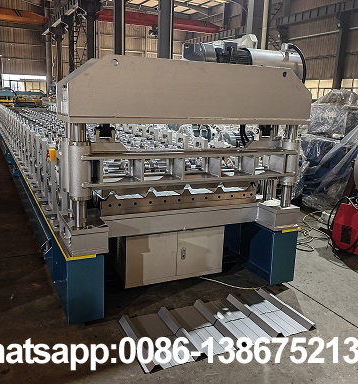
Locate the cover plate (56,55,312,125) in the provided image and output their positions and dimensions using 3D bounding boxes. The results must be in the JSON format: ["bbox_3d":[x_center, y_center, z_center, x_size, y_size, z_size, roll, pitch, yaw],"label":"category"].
[{"bbox_3d":[0.093,-0.620,2.536,1.642,0.362,0.379,-4,14,-26],"label":"cover plate"}]

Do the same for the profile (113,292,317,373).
[{"bbox_3d":[0.226,0.772,2.362,1.074,0.042,0.511,-4,14,-26],"label":"profile"}]

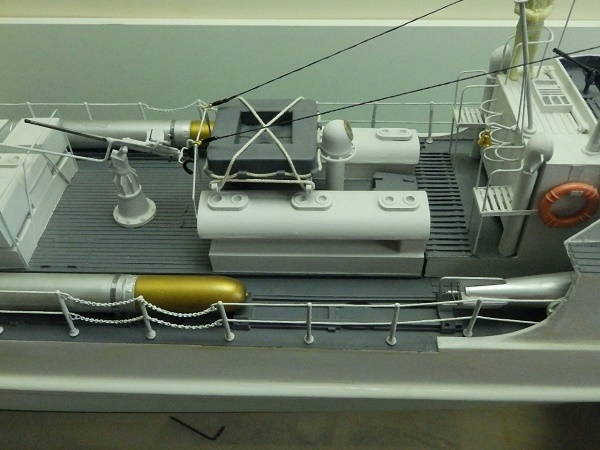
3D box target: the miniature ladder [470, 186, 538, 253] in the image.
[{"bbox_3d":[0.145,-0.004,0.404,0.039,0.039,0.031,-1,41,-2],"label":"miniature ladder"}]

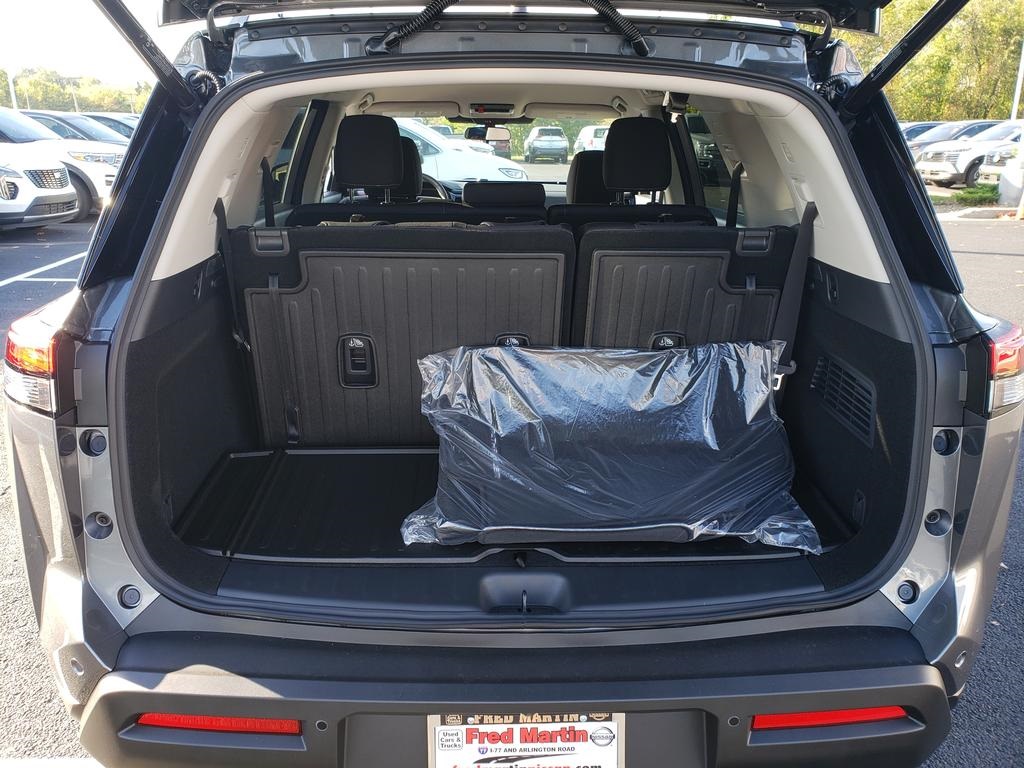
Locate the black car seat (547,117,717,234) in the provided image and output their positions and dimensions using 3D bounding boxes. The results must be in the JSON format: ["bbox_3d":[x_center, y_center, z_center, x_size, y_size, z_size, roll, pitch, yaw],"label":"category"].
[{"bbox_3d":[0.388,-0.463,2.934,0.560,1.080,0.850,0,19,-2],"label":"black car seat"}]

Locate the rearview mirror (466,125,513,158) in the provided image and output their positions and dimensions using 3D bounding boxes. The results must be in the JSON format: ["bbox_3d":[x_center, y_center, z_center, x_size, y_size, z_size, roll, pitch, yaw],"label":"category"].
[{"bbox_3d":[-0.115,-1.252,3.850,0.240,0.070,0.050,5,19,12],"label":"rearview mirror"}]

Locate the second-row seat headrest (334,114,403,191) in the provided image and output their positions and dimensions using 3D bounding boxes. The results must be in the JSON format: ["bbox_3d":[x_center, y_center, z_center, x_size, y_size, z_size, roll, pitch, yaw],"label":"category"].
[{"bbox_3d":[-0.467,-0.754,2.500,0.220,0.225,0.120,0,24,-2],"label":"second-row seat headrest"}]

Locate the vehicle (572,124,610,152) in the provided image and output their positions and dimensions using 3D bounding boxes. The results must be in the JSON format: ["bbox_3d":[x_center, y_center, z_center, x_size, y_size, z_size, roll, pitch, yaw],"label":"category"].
[{"bbox_3d":[4.676,-12.412,39.388,1.900,1.720,4.700,-1,19,-3],"label":"vehicle"}]

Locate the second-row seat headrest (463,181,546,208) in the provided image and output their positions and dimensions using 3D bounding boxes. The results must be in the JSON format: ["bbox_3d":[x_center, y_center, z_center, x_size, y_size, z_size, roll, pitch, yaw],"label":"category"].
[{"bbox_3d":[-0.025,-0.614,2.520,0.275,0.110,0.115,0,24,-2],"label":"second-row seat headrest"}]

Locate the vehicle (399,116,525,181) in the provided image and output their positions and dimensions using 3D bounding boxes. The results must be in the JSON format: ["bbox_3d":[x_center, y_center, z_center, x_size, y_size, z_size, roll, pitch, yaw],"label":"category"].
[{"bbox_3d":[-2.052,-3.751,13.350,4.600,1.640,1.840,0,19,0],"label":"vehicle"}]

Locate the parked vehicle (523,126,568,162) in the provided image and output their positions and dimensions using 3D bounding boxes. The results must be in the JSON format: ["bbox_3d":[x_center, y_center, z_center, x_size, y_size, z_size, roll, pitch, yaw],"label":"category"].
[{"bbox_3d":[1.690,-12.106,38.765,1.860,1.670,4.600,0,19,-2],"label":"parked vehicle"}]

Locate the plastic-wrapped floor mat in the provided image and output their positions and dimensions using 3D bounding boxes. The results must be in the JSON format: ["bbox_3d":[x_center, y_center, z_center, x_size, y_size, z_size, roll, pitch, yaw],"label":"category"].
[{"bbox_3d":[0.193,0.126,1.550,0.740,0.400,0.100,0,-23,0],"label":"plastic-wrapped floor mat"}]

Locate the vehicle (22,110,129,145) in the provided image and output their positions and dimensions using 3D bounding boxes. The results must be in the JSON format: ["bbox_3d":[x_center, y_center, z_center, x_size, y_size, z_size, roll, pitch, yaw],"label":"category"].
[{"bbox_3d":[-9.471,-4.788,16.344,4.750,1.740,1.900,0,19,-2],"label":"vehicle"}]

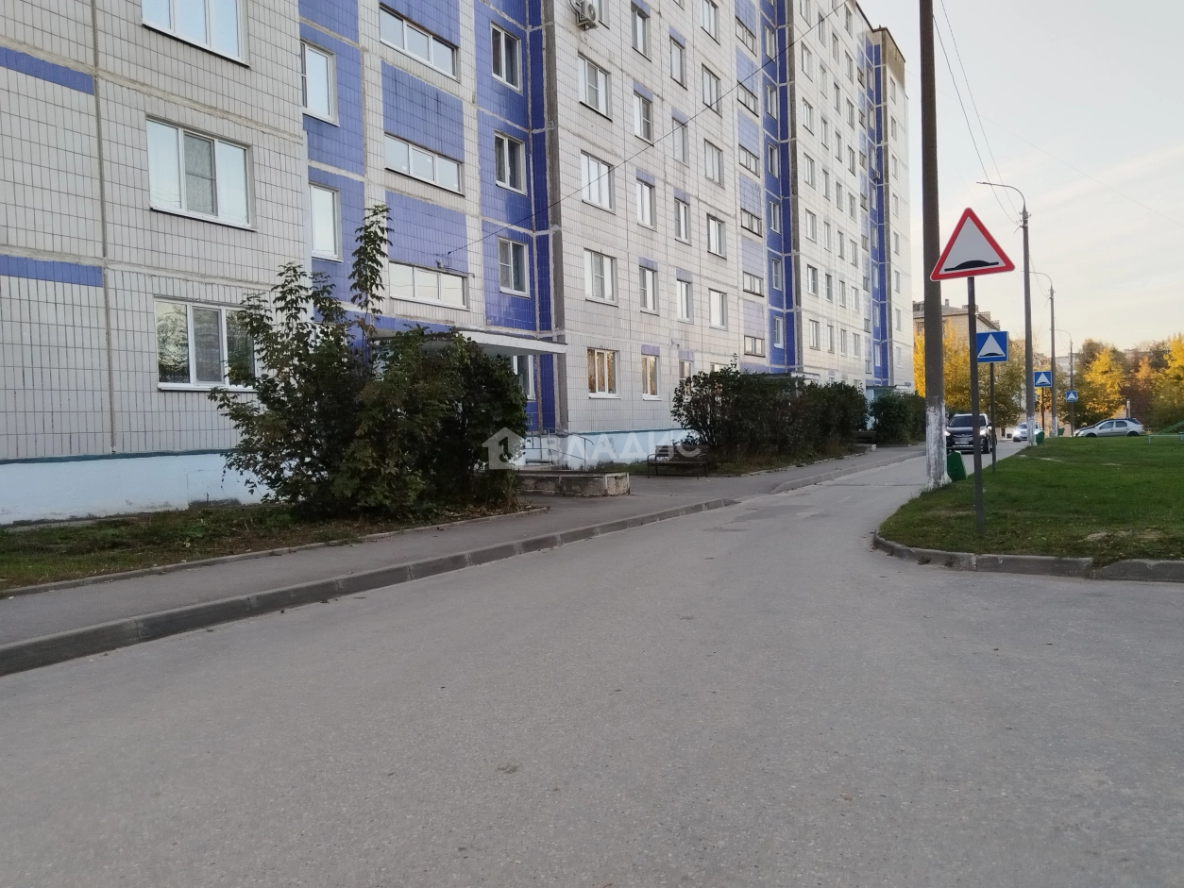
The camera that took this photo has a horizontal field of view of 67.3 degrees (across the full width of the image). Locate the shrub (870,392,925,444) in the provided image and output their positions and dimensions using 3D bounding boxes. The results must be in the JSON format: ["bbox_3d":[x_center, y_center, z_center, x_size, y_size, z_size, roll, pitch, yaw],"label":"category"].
[{"bbox_3d":[17.341,-1.501,50.500,2.500,3.000,4.200,-1,1,29],"label":"shrub"}]

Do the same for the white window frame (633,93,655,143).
[{"bbox_3d":[1.618,-10.566,28.937,0.160,1.400,1.390,-1,1,29],"label":"white window frame"}]

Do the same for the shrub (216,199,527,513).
[{"bbox_3d":[-3.468,-1.400,14.874,2.400,4.800,5.200,-1,1,29],"label":"shrub"}]

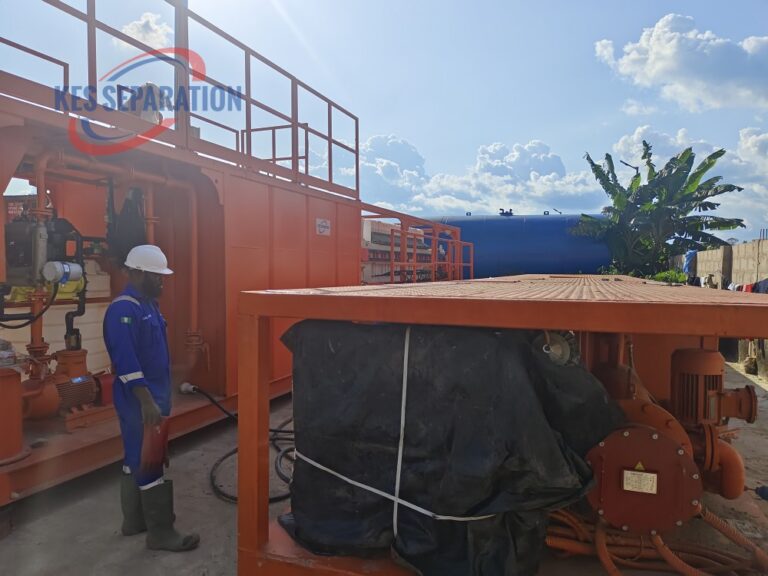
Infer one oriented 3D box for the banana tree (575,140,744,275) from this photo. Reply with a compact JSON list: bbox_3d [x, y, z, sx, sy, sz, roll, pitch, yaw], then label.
[{"bbox_3d":[7.707,-1.475,14.957,4.700,5.250,4.200,0,2,0],"label":"banana tree"}]

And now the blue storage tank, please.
[{"bbox_3d":[3.974,-0.793,17.082,6.000,3.100,3.000,1,2,16],"label":"blue storage tank"}]

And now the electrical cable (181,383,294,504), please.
[{"bbox_3d":[-1.035,1.143,4.492,1.350,0.640,1.650,0,2,0],"label":"electrical cable"}]

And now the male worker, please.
[{"bbox_3d":[-1.363,0.622,3.153,0.500,1.770,0.520,0,2,3],"label":"male worker"}]

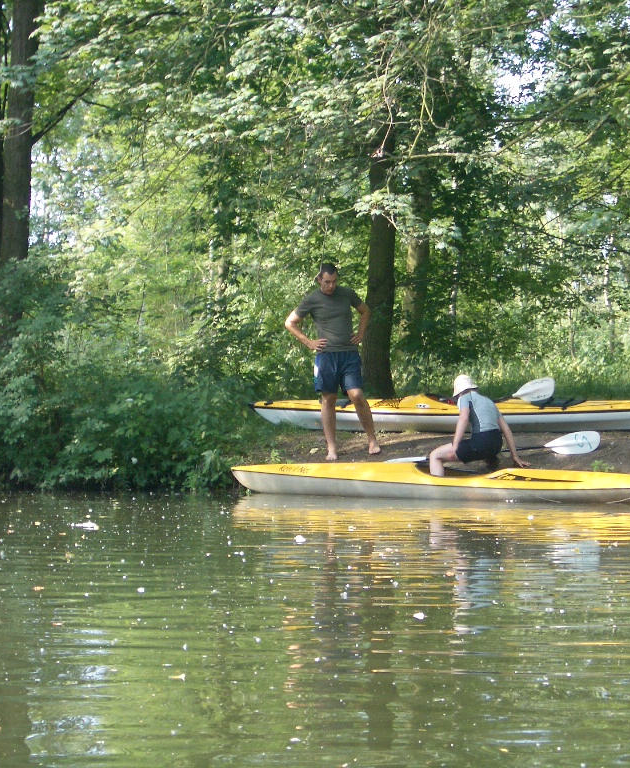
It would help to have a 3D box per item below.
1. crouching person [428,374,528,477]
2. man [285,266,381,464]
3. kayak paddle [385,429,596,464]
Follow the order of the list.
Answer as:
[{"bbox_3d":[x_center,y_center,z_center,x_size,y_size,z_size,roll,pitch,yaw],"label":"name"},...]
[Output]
[{"bbox_3d":[1.477,0.377,19.900,0.800,0.940,0.650,1,1,38],"label":"crouching person"},{"bbox_3d":[0.172,-0.209,20.300,0.820,1.800,0.500,0,1,-22],"label":"man"},{"bbox_3d":[1.668,0.621,20.450,2.120,0.200,0.200,-4,2,-15],"label":"kayak paddle"}]

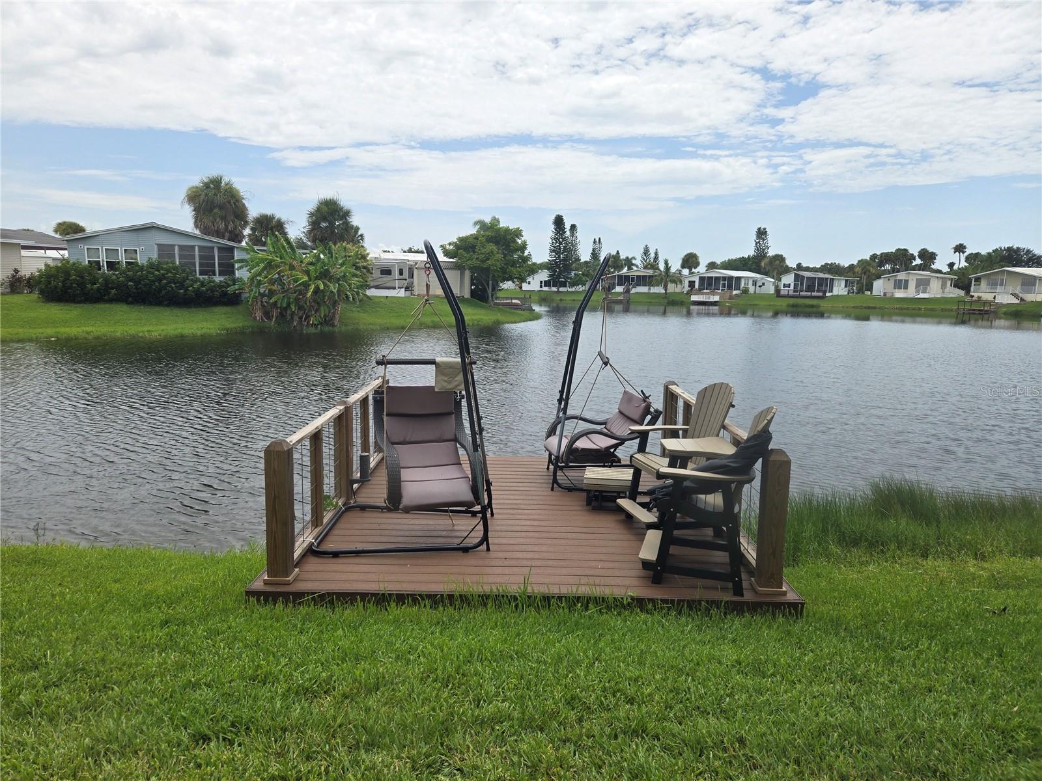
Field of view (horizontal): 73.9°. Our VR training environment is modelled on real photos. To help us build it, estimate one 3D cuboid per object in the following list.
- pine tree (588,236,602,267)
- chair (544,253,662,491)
[{"bbox_3d":[17.213,-29.536,160.000,3.500,11.800,3.500,1,9,0],"label":"pine tree"},{"bbox_3d":[0.978,-0.200,7.029,1.340,2.340,1.140,1,9,0],"label":"chair"}]

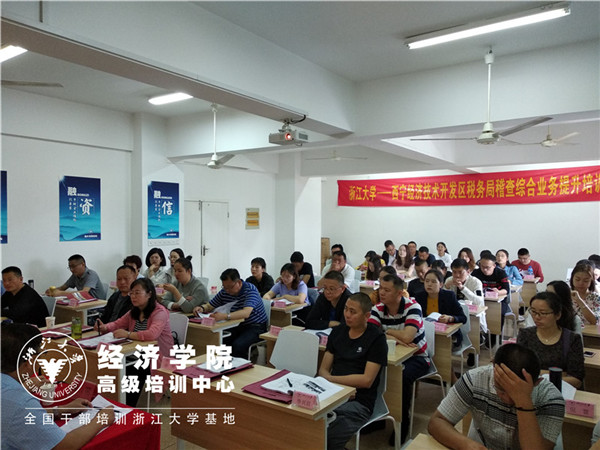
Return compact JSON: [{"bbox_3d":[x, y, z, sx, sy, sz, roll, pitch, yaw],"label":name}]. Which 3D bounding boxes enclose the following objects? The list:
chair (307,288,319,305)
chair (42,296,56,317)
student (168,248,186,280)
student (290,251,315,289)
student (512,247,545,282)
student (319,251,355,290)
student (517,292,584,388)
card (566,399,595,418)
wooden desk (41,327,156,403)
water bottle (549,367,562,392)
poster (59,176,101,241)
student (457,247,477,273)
[{"bbox_3d":[-0.074,1.238,5.546,0.480,0.830,0.540,1,1,35],"label":"chair"},{"bbox_3d":[-2.743,1.185,4.505,0.460,0.860,0.520,1,1,35],"label":"chair"},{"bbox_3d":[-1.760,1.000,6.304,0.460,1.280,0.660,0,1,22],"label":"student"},{"bbox_3d":[-0.033,0.975,6.053,0.475,1.228,0.723,1,1,35],"label":"student"},{"bbox_3d":[3.434,0.963,6.959,0.515,1.228,0.723,1,1,33],"label":"student"},{"bbox_3d":[0.415,0.970,5.760,0.505,1.247,0.723,1,1,35],"label":"student"},{"bbox_3d":[1.377,1.018,2.630,0.475,1.238,0.733,1,1,35],"label":"student"},{"bbox_3d":[1.333,0.865,2.139,0.120,0.072,0.050,1,1,35],"label":"card"},{"bbox_3d":[-1.718,1.292,3.723,1.155,0.750,0.424,1,2,35],"label":"wooden desk"},{"bbox_3d":[1.335,0.834,2.350,0.072,0.185,0.072,1,1,34],"label":"water bottle"},{"bbox_3d":[-3.080,-0.225,6.324,0.020,0.895,0.600,1,1,35],"label":"poster"},{"bbox_3d":[2.569,0.985,7.011,0.470,1.250,0.700,1,1,33],"label":"student"}]

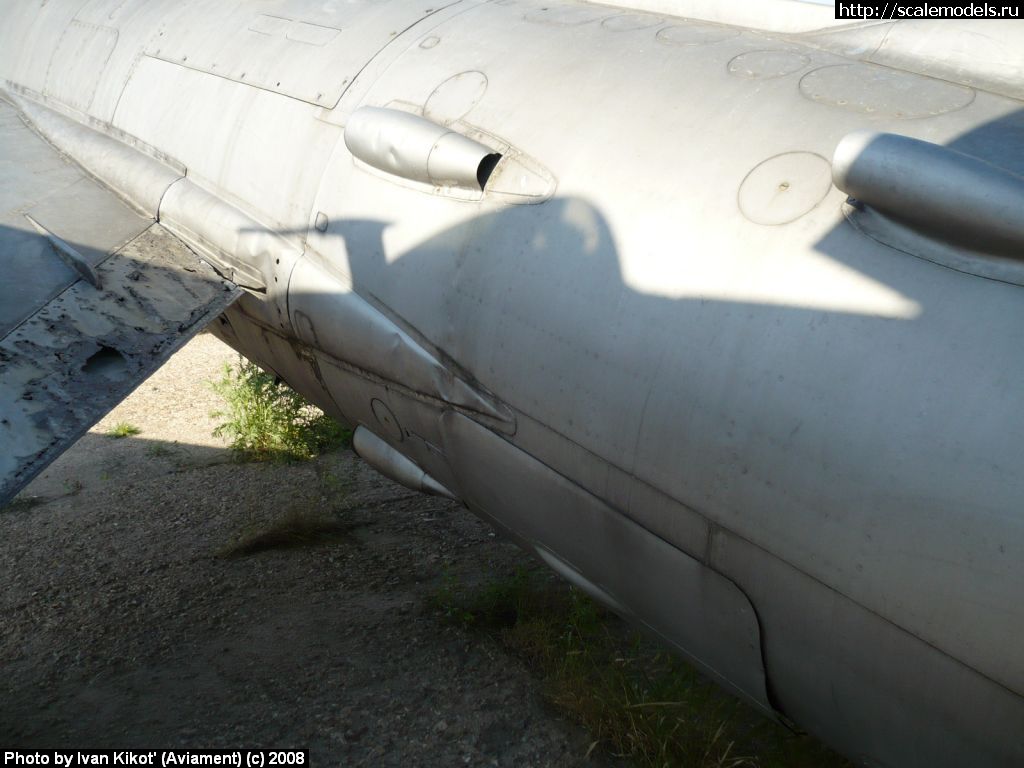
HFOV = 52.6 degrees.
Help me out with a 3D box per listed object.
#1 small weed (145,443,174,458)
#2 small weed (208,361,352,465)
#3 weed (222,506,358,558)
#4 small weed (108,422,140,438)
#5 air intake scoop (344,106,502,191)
[{"bbox_3d":[-1.623,0.306,4.766,0.135,0.065,0.094,0,26,0],"label":"small weed"},{"bbox_3d":[-1.050,0.119,4.709,0.645,0.452,0.503,0,26,0],"label":"small weed"},{"bbox_3d":[-0.893,0.587,4.122,0.515,0.126,0.273,0,26,0],"label":"weed"},{"bbox_3d":[-1.848,0.222,4.938,0.148,0.066,0.104,0,26,0],"label":"small weed"},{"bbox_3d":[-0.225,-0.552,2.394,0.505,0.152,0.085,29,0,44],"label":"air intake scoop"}]

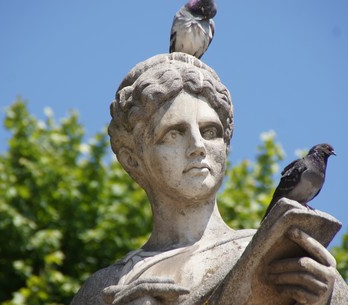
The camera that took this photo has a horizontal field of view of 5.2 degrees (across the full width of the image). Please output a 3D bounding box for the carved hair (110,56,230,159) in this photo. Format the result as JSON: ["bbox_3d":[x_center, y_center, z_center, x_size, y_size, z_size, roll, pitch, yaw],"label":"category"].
[{"bbox_3d":[-0.009,-0.123,10.250,0.310,0.285,0.360,3,-16,-25],"label":"carved hair"}]

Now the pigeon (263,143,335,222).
[{"bbox_3d":[0.327,0.080,10.000,0.235,0.200,0.120,-9,-18,29],"label":"pigeon"}]

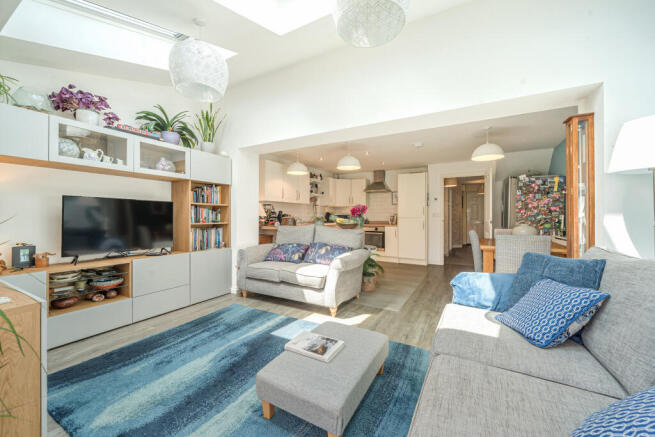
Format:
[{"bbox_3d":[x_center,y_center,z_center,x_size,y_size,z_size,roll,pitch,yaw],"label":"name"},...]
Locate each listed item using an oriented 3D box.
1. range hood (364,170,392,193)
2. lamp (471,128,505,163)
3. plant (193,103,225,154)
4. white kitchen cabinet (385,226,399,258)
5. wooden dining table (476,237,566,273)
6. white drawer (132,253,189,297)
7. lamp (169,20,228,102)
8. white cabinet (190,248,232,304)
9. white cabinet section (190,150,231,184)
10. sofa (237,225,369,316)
[{"bbox_3d":[1.353,-0.981,6.359,0.600,0.640,0.480,0,0,29],"label":"range hood"},{"bbox_3d":[2.155,-1.020,3.180,0.375,0.420,0.375,0,0,29],"label":"lamp"},{"bbox_3d":[-1.641,-1.205,3.262,0.350,0.710,0.400,0,0,32],"label":"plant"},{"bbox_3d":[1.675,0.580,5.890,0.300,0.760,0.580,0,0,31],"label":"white kitchen cabinet"},{"bbox_3d":[2.501,0.714,3.165,0.880,0.750,1.250,0,0,29],"label":"wooden dining table"},{"bbox_3d":[-2.067,0.640,2.859,0.420,0.397,0.588,0,0,32],"label":"white drawer"},{"bbox_3d":[-1.040,-1.317,1.930,0.420,0.580,0.420,0,0,29],"label":"lamp"},{"bbox_3d":[-1.753,0.764,3.345,0.420,0.650,0.600,0,0,29],"label":"white cabinet"},{"bbox_3d":[-1.747,-0.680,3.354,0.420,0.385,0.588,0,0,32],"label":"white cabinet section"},{"bbox_3d":[-0.325,0.590,3.255,1.610,0.960,0.950,0,0,29],"label":"sofa"}]

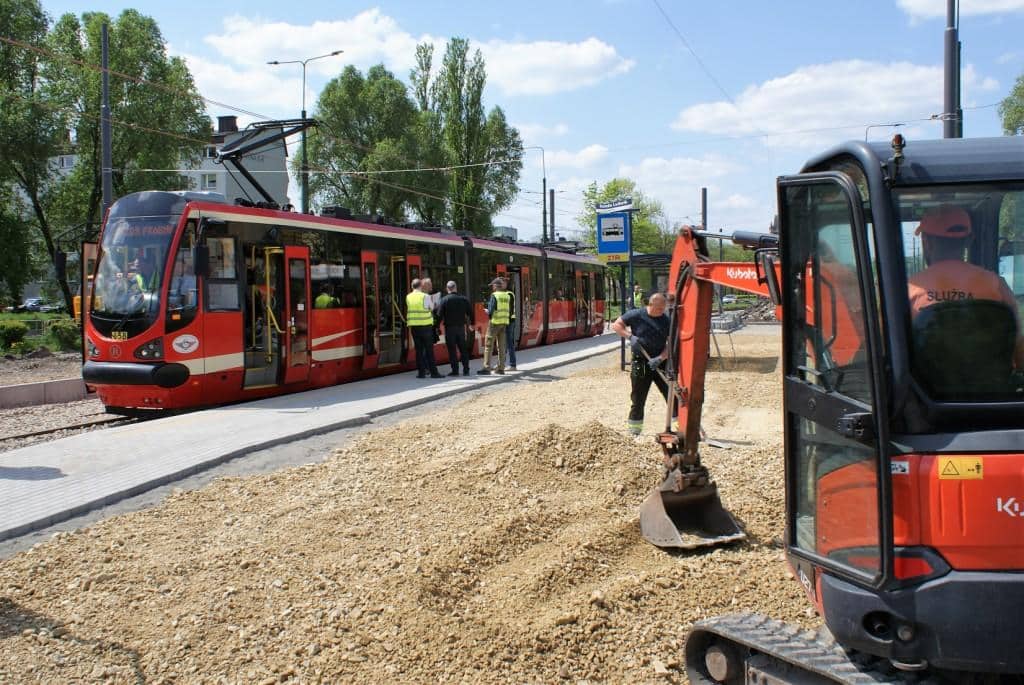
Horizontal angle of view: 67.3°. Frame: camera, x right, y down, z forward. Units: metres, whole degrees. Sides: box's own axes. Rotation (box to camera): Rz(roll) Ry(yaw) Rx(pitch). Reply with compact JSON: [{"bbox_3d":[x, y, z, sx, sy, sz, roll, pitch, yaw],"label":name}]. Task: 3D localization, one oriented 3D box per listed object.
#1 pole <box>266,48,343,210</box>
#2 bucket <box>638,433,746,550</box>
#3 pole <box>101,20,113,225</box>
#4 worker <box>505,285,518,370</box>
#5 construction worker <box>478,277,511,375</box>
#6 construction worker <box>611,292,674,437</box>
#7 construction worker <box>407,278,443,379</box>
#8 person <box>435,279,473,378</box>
[{"bbox_3d":[-8.214,-5.920,30.665,3.700,11.190,0.350,2,4,23],"label":"pole"},{"bbox_3d":[1.220,0.991,5.329,0.520,0.650,0.550,-2,4,-27],"label":"bucket"},{"bbox_3d":[-12.212,-4.648,23.235,0.300,9.680,0.300,2,4,22],"label":"pole"},{"bbox_3d":[-0.068,-0.304,14.784,0.380,1.710,0.520,1,4,9],"label":"worker"},{"bbox_3d":[-0.345,-0.307,14.255,0.540,1.790,0.420,-3,5,-40],"label":"construction worker"},{"bbox_3d":[1.525,0.252,8.727,0.670,1.640,0.550,-2,5,-30],"label":"construction worker"},{"bbox_3d":[-1.601,-0.262,13.844,0.520,1.760,0.380,2,4,23],"label":"construction worker"},{"bbox_3d":[-1.034,-0.252,14.008,0.550,1.710,0.360,-1,4,-12],"label":"person"}]

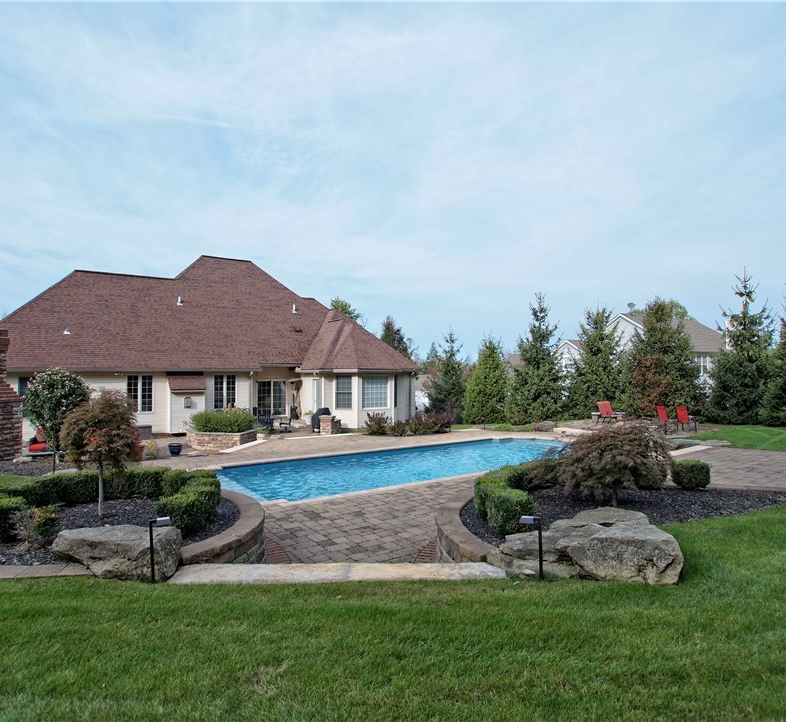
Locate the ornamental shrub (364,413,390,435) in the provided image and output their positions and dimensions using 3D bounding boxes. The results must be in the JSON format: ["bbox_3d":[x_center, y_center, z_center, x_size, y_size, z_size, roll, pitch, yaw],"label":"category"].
[{"bbox_3d":[-0.650,2.625,20.239,1.080,0.920,1.000,0,-1,0],"label":"ornamental shrub"}]

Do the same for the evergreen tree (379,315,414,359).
[{"bbox_3d":[0.250,-0.304,48.014,4.200,8.200,4.200,0,-1,0],"label":"evergreen tree"}]

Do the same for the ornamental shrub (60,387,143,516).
[{"bbox_3d":[-3.882,1.214,6.400,0.950,1.690,0.950,0,-1,0],"label":"ornamental shrub"}]

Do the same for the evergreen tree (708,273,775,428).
[{"bbox_3d":[16.300,-0.622,22.416,2.800,6.900,2.800,0,-1,0],"label":"evergreen tree"}]

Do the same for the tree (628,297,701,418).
[{"bbox_3d":[13.500,-0.128,24.011,3.300,6.100,3.300,-1,-2,29],"label":"tree"}]

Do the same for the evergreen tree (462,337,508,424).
[{"bbox_3d":[4.757,0.951,24.800,2.300,4.400,2.300,0,-1,0],"label":"evergreen tree"}]

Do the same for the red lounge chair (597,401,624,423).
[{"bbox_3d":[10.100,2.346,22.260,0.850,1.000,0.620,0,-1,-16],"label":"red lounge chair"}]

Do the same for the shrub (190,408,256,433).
[{"bbox_3d":[-5.620,1.944,15.955,1.980,0.700,1.300,0,-2,9],"label":"shrub"}]

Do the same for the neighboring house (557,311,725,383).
[{"bbox_3d":[27.300,-0.059,50.410,17.000,8.600,13.500,1,-1,-31],"label":"neighboring house"}]

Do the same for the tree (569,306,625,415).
[{"bbox_3d":[9.966,0.146,23.500,2.700,5.600,2.700,0,-1,0],"label":"tree"}]

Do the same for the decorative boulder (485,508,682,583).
[{"bbox_3d":[1.970,1.945,5.201,1.880,0.520,1.150,0,-2,9],"label":"decorative boulder"}]

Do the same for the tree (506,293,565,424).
[{"bbox_3d":[7.152,-0.201,24.200,2.800,6.500,2.800,0,-1,0],"label":"tree"}]

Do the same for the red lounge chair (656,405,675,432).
[{"bbox_3d":[10.350,2.172,18.313,0.750,1.070,0.600,1,-1,-44],"label":"red lounge chair"}]

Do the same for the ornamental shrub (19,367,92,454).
[{"bbox_3d":[-9.850,1.465,14.067,1.750,2.500,1.750,1,-2,-35],"label":"ornamental shrub"}]

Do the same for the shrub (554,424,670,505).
[{"bbox_3d":[3.300,1.577,7.212,1.700,1.300,1.600,-1,-2,24],"label":"shrub"}]

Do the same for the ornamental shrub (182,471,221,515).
[{"bbox_3d":[-2.870,1.976,7.151,0.500,0.480,0.700,1,-2,-20],"label":"ornamental shrub"}]

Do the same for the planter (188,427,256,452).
[{"bbox_3d":[-5.720,2.583,15.888,2.150,0.560,1.500,0,-2,9],"label":"planter"}]

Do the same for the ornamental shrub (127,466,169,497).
[{"bbox_3d":[-3.869,1.891,7.600,0.620,0.400,0.600,1,-1,-33],"label":"ornamental shrub"}]

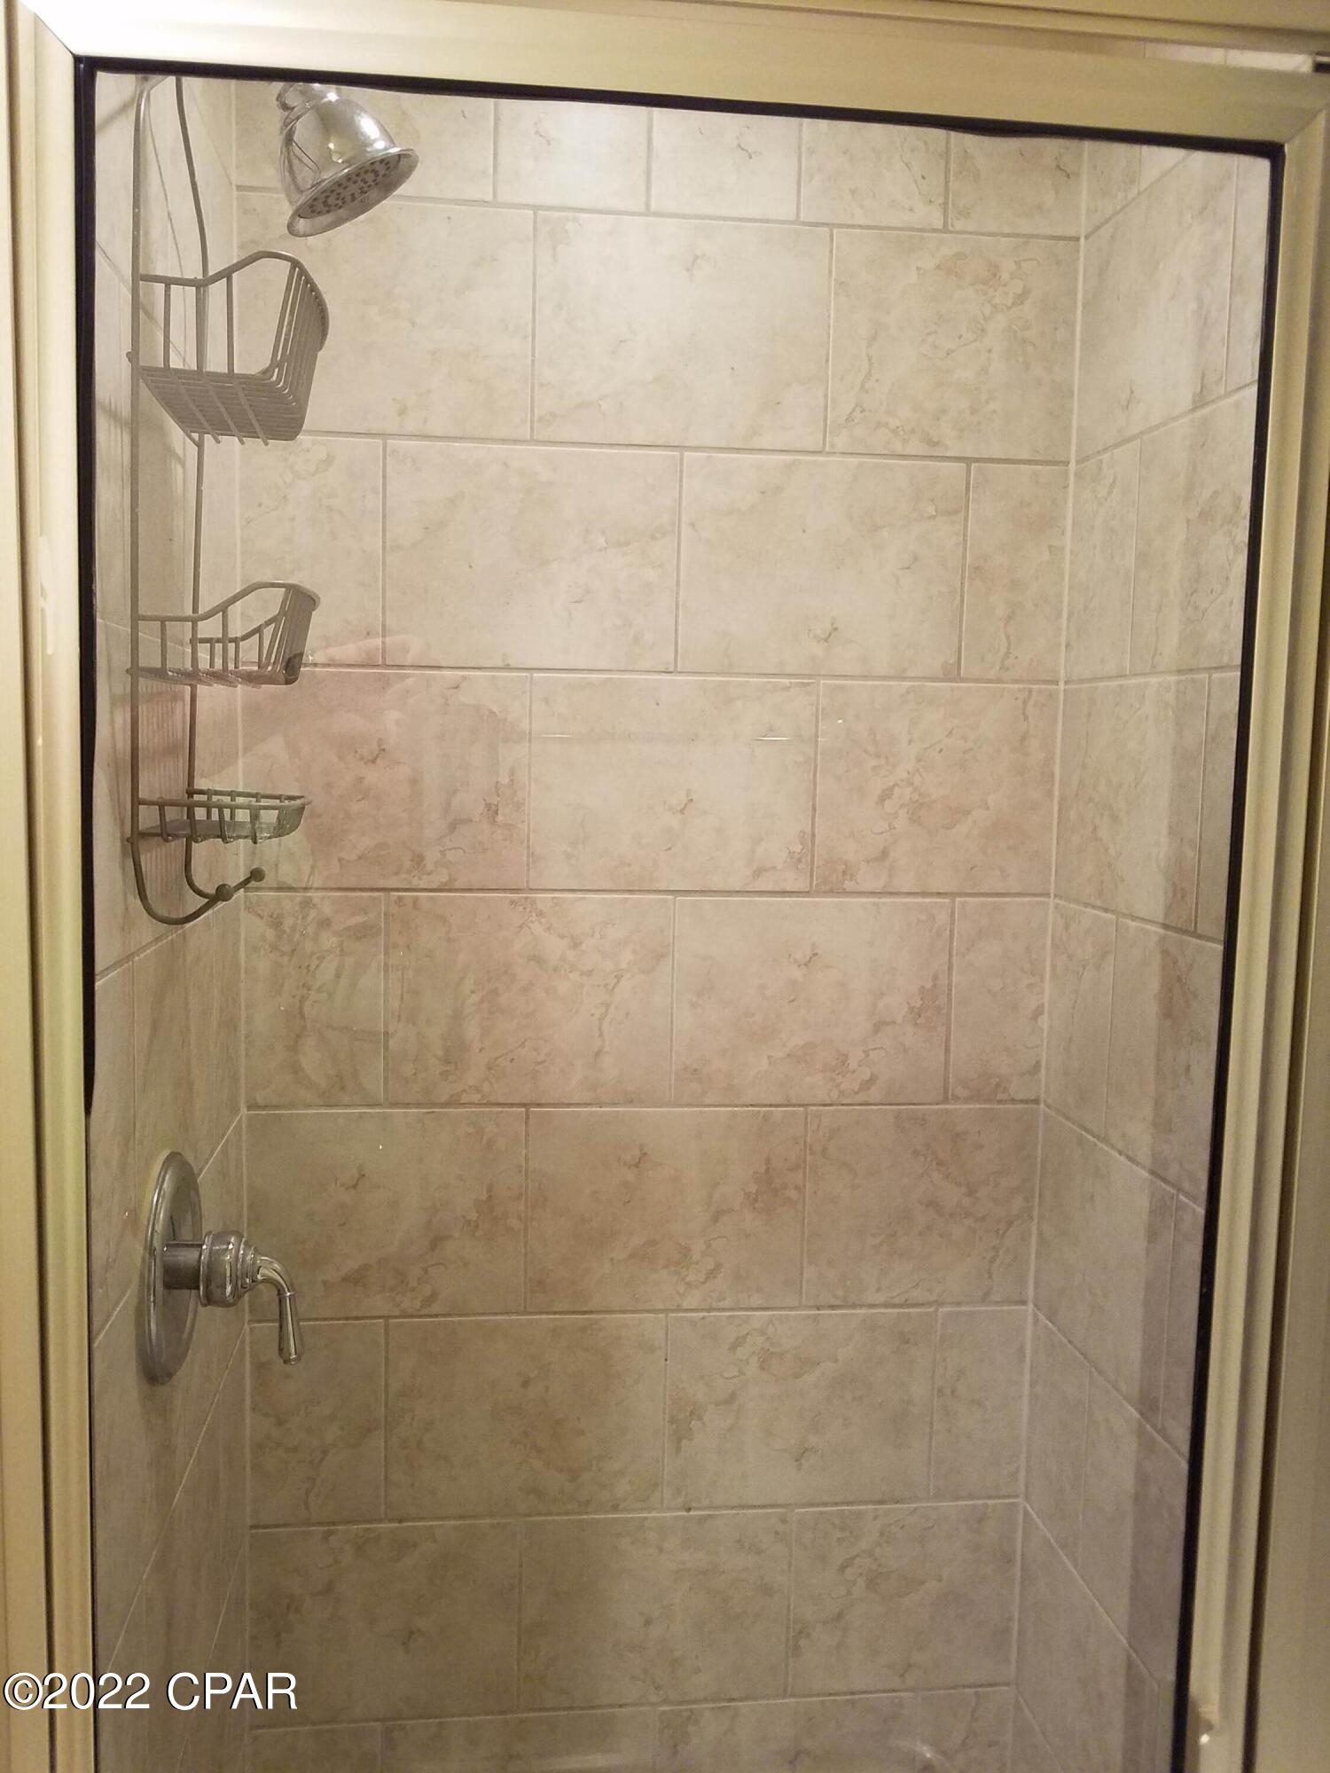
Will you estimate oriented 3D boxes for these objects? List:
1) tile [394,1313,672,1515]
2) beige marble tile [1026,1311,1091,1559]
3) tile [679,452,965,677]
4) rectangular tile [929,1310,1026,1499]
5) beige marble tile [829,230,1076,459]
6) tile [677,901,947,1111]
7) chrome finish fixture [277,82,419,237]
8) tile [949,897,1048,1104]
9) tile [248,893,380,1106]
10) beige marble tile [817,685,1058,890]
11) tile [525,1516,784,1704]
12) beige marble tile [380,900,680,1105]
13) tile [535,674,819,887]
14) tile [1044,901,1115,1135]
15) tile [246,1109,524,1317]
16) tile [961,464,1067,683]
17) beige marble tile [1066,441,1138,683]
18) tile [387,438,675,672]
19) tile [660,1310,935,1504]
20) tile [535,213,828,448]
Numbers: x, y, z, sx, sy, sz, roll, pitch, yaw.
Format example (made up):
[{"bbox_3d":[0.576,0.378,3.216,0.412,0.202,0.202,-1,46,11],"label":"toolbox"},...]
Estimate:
[{"bbox_3d":[-0.159,0.610,1.535,0.315,0.239,0.010,1,6,-6],"label":"tile"},{"bbox_3d":[0.436,0.606,1.470,0.010,0.230,0.142,0,6,-9],"label":"beige marble tile"},{"bbox_3d":[0.177,-0.356,1.494,0.318,0.240,0.010,1,5,-6],"label":"tile"},{"bbox_3d":[0.376,0.618,1.591,0.108,0.237,0.010,1,6,-6],"label":"rectangular tile"},{"bbox_3d":[0.307,-0.573,1.420,0.266,0.230,0.010,1,6,-6],"label":"beige marble tile"},{"bbox_3d":[0.163,0.127,1.475,0.305,0.230,0.010,1,6,-6],"label":"tile"},{"bbox_3d":[-0.267,-0.590,1.052,0.117,0.085,0.117,-29,11,-9],"label":"chrome finish fixture"},{"bbox_3d":[0.372,0.130,1.495,0.107,0.230,0.010,1,6,-6],"label":"tile"},{"bbox_3d":[-0.390,0.127,1.483,0.147,0.240,0.010,1,5,-6],"label":"tile"},{"bbox_3d":[0.313,-0.110,1.531,0.278,0.240,0.010,1,5,-6],"label":"beige marble tile"},{"bbox_3d":[-0.010,0.854,1.575,0.316,0.238,0.010,1,6,-6],"label":"tile"},{"bbox_3d":[-0.146,0.124,1.445,0.305,0.230,0.010,1,6,-6],"label":"beige marble tile"},{"bbox_3d":[0.010,-0.112,1.479,0.315,0.237,0.010,1,6,-6],"label":"tile"},{"bbox_3d":[0.445,0.138,1.424,0.010,0.230,0.142,0,6,-9],"label":"tile"},{"bbox_3d":[-0.310,0.367,1.494,0.305,0.239,0.010,1,6,-6],"label":"tile"},{"bbox_3d":[0.398,-0.354,1.516,0.117,0.240,0.010,1,5,-6],"label":"tile"},{"bbox_3d":[0.468,-0.339,1.419,0.010,0.238,0.154,0,6,-8],"label":"beige marble tile"},{"bbox_3d":[-0.137,-0.343,1.400,0.305,0.230,0.010,1,6,-6],"label":"tile"},{"bbox_3d":[0.158,0.621,1.586,0.318,0.240,0.010,1,5,-6],"label":"tile"},{"bbox_3d":[0.021,-0.602,1.454,0.318,0.240,0.010,1,5,-6],"label":"tile"}]

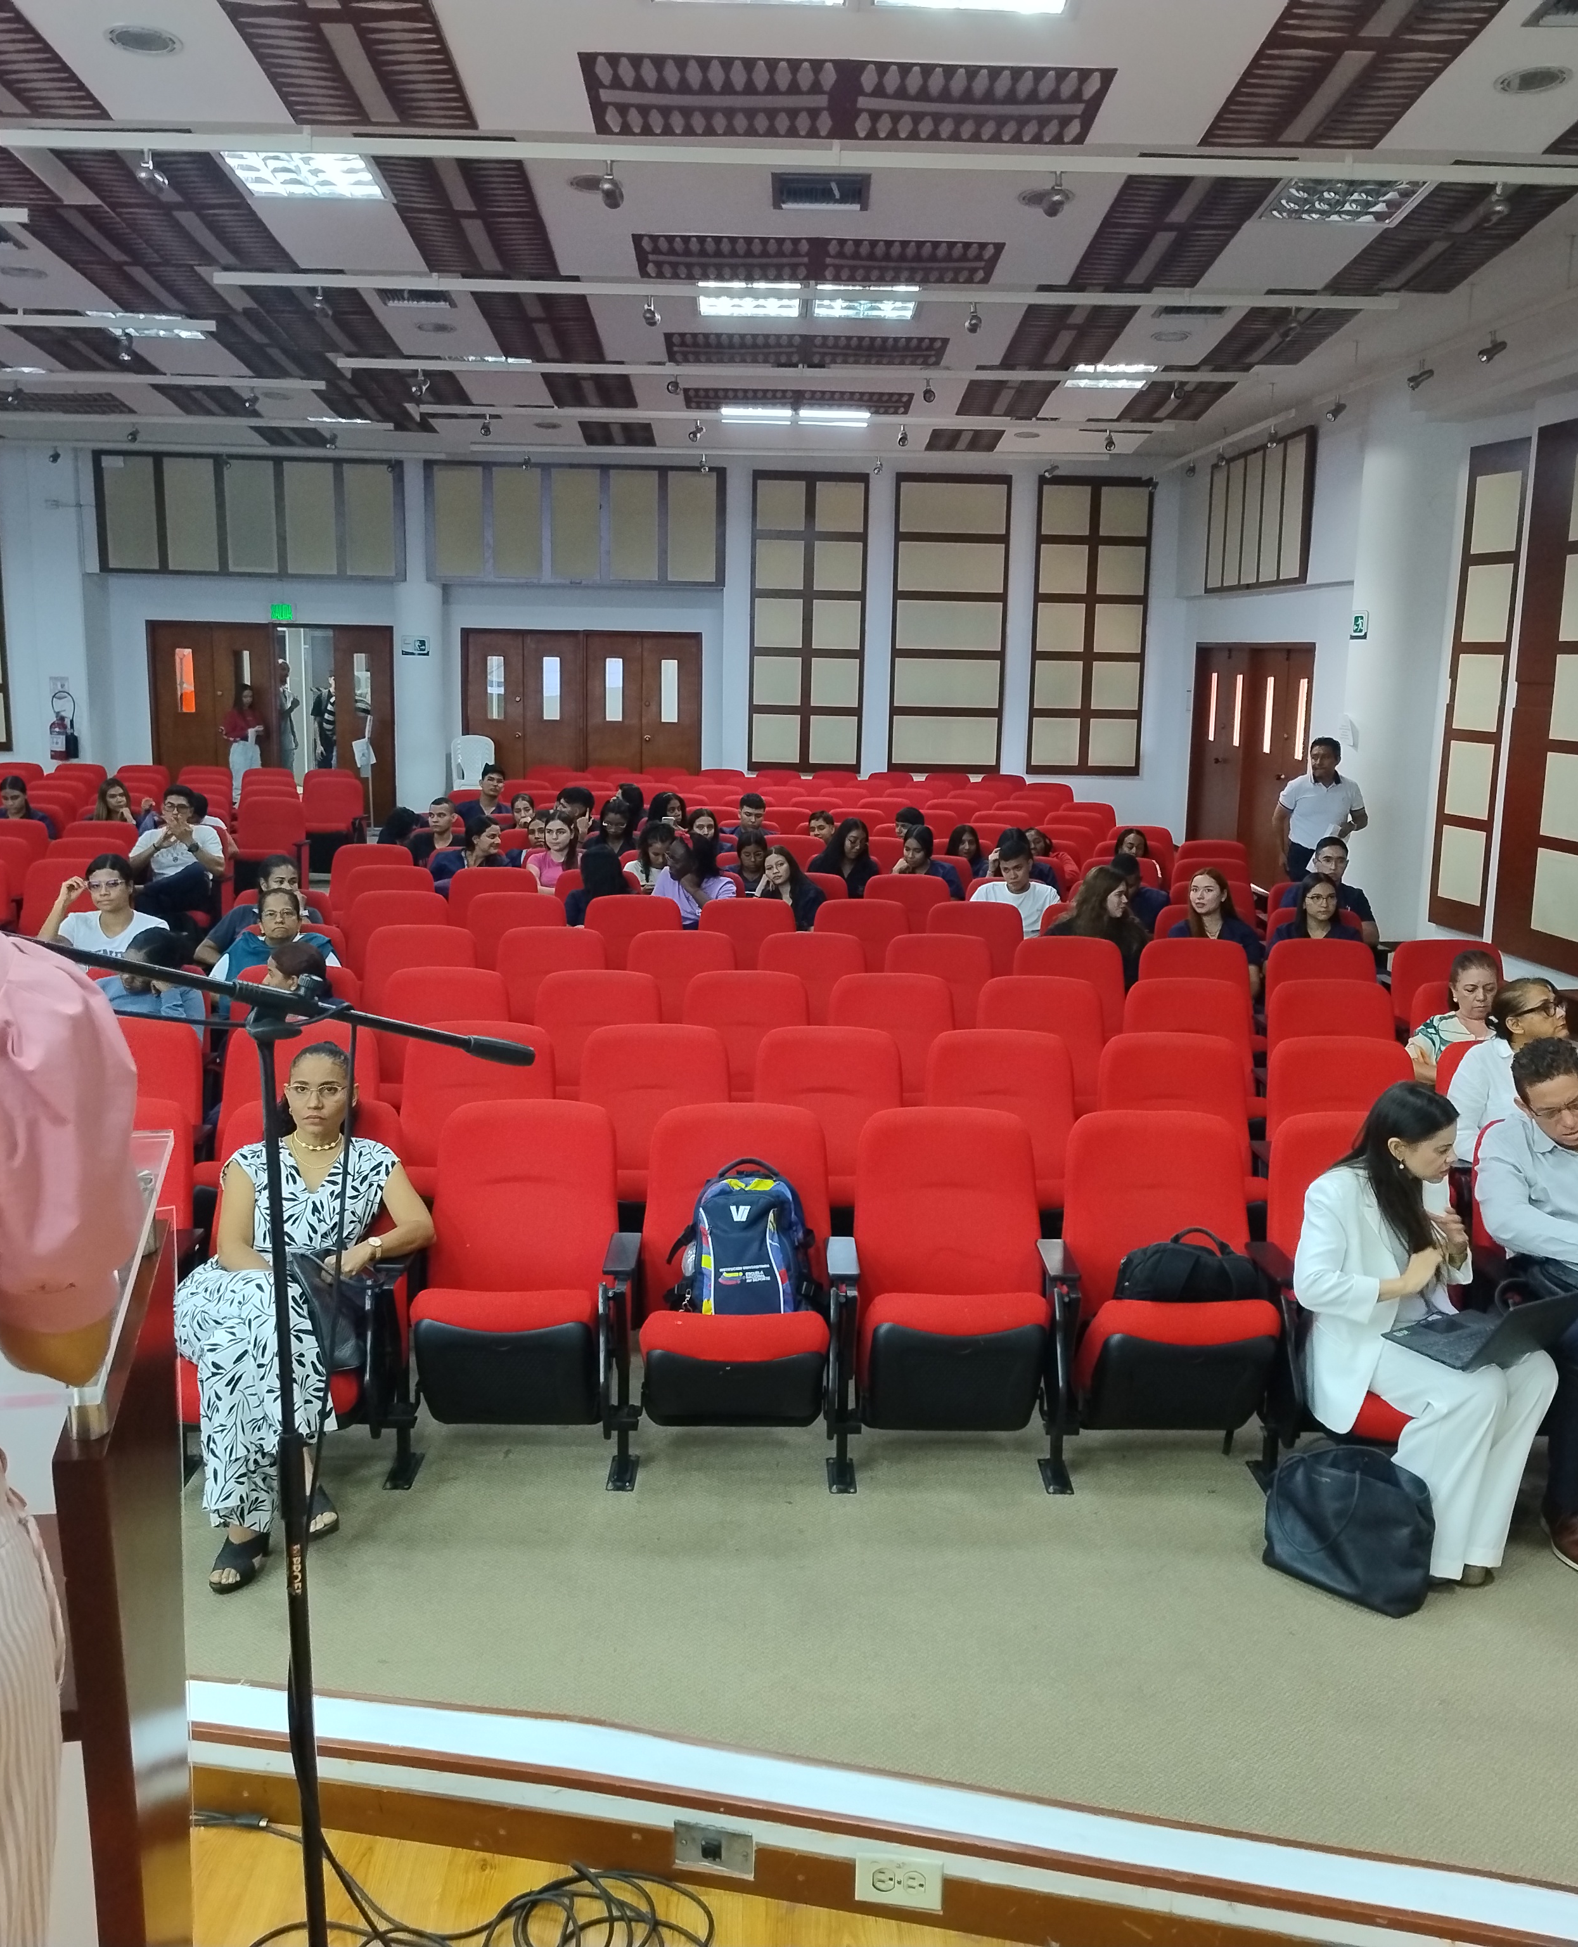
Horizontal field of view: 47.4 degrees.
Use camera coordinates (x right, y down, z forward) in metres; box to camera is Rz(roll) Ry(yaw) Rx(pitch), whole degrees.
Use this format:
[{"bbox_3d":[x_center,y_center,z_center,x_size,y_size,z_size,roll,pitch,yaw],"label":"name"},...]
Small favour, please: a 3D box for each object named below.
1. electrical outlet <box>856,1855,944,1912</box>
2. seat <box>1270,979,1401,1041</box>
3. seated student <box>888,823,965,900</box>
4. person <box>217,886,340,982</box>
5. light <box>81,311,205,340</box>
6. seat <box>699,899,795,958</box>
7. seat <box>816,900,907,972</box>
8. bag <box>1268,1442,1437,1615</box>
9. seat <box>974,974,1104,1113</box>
[{"bbox_3d":[0.148,1.214,2.398,0.117,0.073,0.012,3,11,10],"label":"electrical outlet"},{"bbox_3d":[2.036,0.546,6.616,0.560,0.950,0.600,1,10,0],"label":"seat"},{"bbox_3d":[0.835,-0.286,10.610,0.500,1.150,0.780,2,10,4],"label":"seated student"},{"bbox_3d":[-2.202,0.210,7.505,0.550,1.130,0.780,0,10,-6],"label":"person"},{"bbox_3d":[-4.238,-4.308,11.860,0.600,0.080,1.020,1,10,-1],"label":"light"},{"bbox_3d":[-0.208,0.150,8.558,0.560,0.950,0.600,1,10,0],"label":"seat"},{"bbox_3d":[0.345,0.160,8.558,0.560,0.950,0.600,1,10,0],"label":"seat"},{"bbox_3d":[1.319,1.277,4.215,0.370,0.320,0.160,10,14,42],"label":"bag"},{"bbox_3d":[0.984,0.496,6.778,0.575,0.900,0.640,1,10,-1],"label":"seat"}]

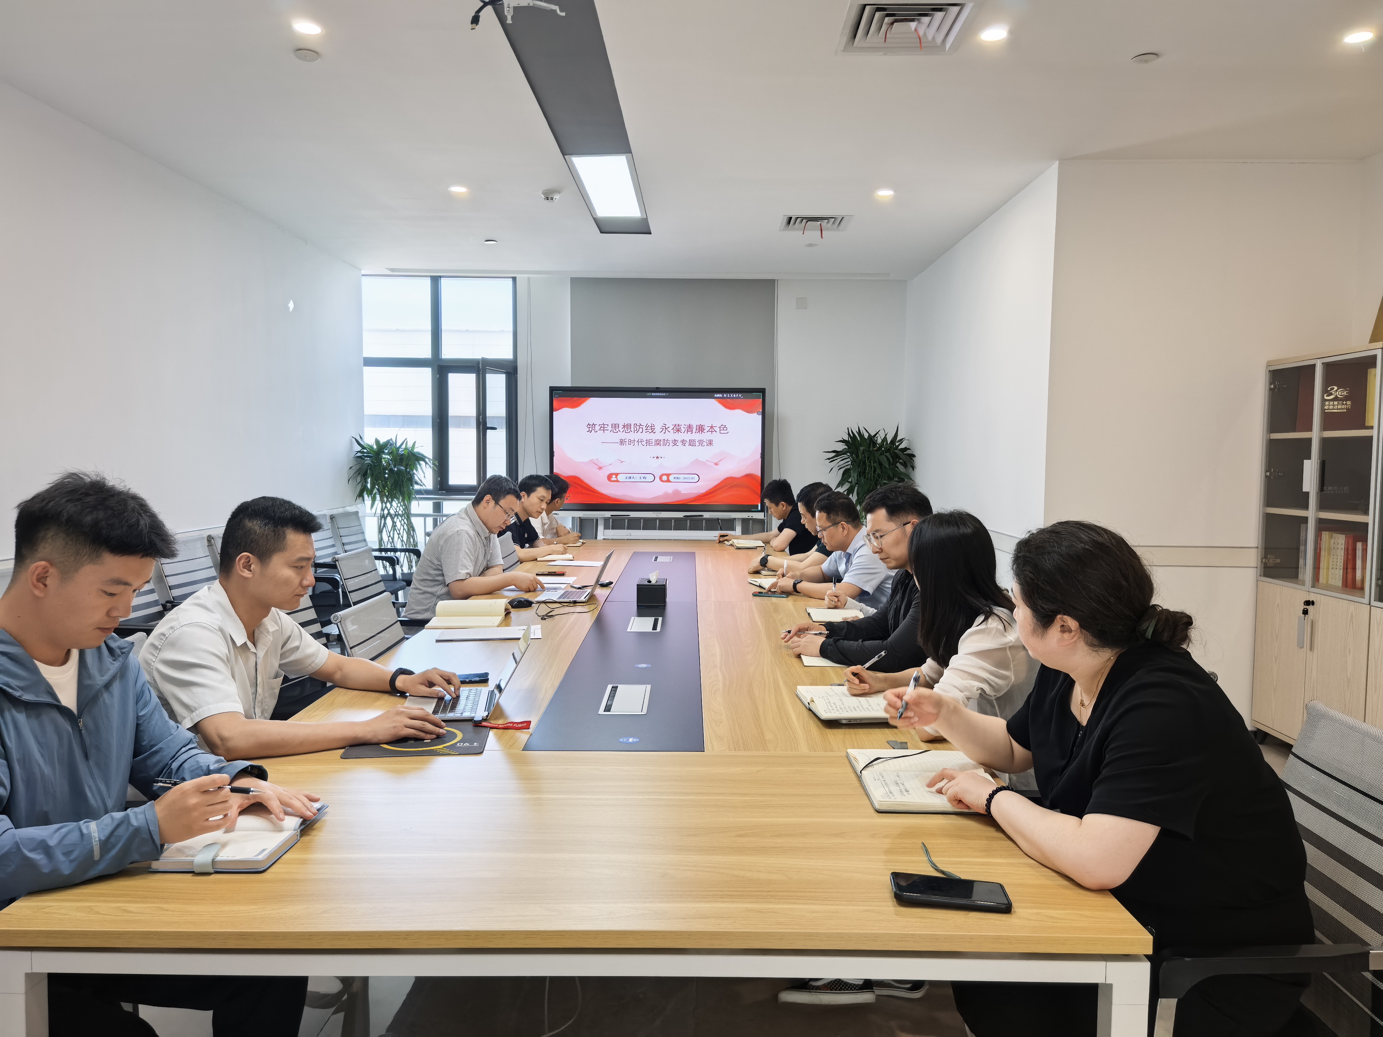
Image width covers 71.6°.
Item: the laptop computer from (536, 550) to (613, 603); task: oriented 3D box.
[{"bbox_3d":[-0.522,0.254,4.315,0.330,0.205,0.310,1,4,4],"label":"laptop computer"}]

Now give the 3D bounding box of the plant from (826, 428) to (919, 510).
[{"bbox_3d":[1.377,0.089,7.444,0.720,1.600,0.720,0,4,0],"label":"plant"}]

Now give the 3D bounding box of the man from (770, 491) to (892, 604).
[{"bbox_3d":[0.704,0.472,4.348,0.760,1.210,0.620,0,4,-5],"label":"man"}]

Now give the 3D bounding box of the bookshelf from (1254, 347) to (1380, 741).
[{"bbox_3d":[2.940,0.203,4.247,0.395,1.850,0.775,0,4,0],"label":"bookshelf"}]

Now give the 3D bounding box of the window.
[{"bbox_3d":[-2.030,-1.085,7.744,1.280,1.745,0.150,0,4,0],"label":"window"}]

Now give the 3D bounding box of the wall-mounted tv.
[{"bbox_3d":[-0.265,-0.527,7.632,1.700,1.000,0.100,0,4,0],"label":"wall-mounted tv"}]

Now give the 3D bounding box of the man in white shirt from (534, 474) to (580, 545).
[{"bbox_3d":[-1.012,0.297,6.464,0.680,1.210,0.580,1,4,5],"label":"man in white shirt"}]

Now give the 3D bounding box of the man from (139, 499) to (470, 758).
[{"bbox_3d":[-0.980,0.576,2.333,0.780,1.290,0.660,1,4,5],"label":"man"}]

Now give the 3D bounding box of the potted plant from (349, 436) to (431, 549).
[{"bbox_3d":[-2.160,0.131,6.885,0.580,1.460,0.580,0,4,0],"label":"potted plant"}]

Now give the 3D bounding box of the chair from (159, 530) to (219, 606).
[{"bbox_3d":[-2.288,0.582,4.838,0.600,0.960,0.560,0,4,3],"label":"chair"}]

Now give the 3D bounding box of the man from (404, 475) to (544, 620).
[{"bbox_3d":[-0.976,0.431,4.368,0.720,1.265,0.600,1,4,5],"label":"man"}]

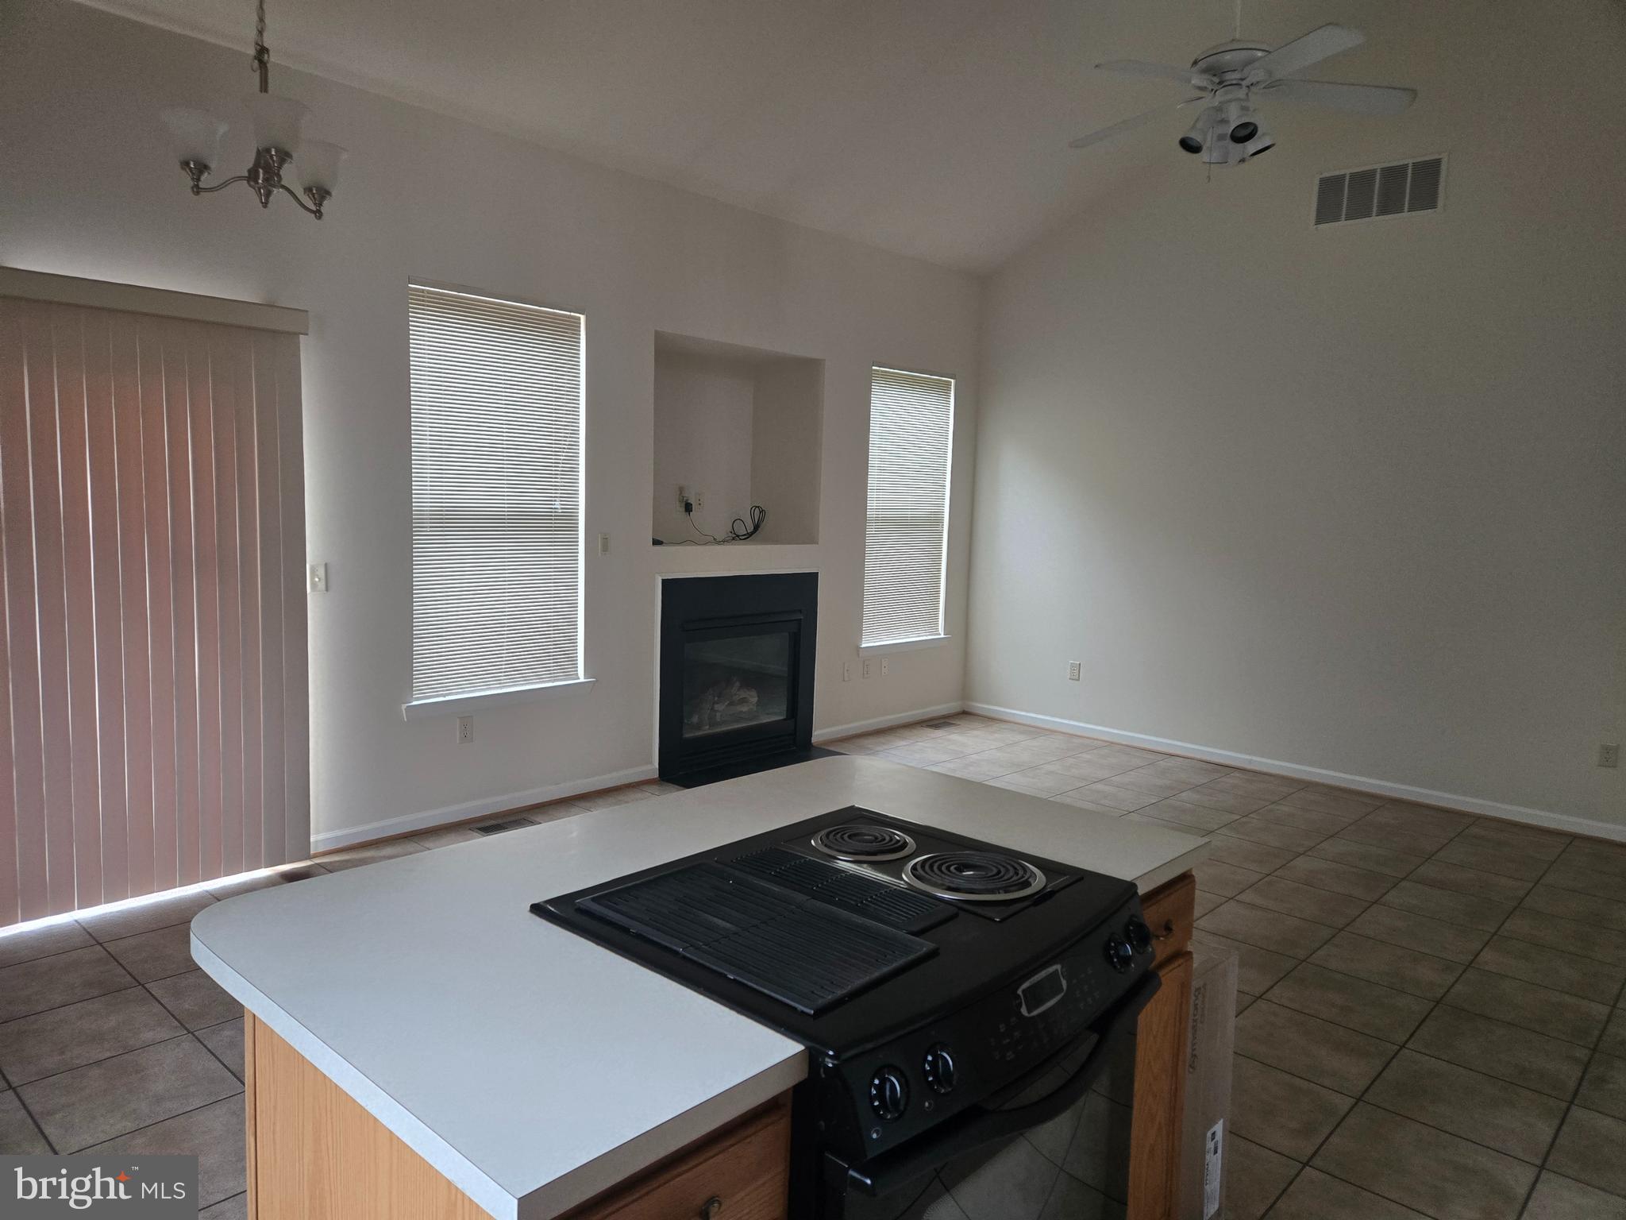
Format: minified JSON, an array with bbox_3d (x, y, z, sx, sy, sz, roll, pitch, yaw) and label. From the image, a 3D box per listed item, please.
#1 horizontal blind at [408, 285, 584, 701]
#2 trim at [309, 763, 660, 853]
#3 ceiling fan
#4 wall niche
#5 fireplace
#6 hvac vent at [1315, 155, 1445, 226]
[{"bbox_3d":[-1.472,-0.531,5.065,0.050,1.828,0.884,7,8,43],"label":"horizontal blind"},{"bbox_3d":[-1.478,0.933,5.210,0.020,0.072,1.847,7,8,43],"label":"trim"},{"bbox_3d":[1.548,-1.887,4.022,1.290,0.455,1.290,7,8,43],"label":"ceiling fan"},{"bbox_3d":[-0.618,-0.954,6.337,0.616,1.117,1.304,7,8,43],"label":"wall niche"},{"bbox_3d":[-0.359,0.350,6.240,0.380,1.089,1.234,7,8,43],"label":"fireplace"},{"bbox_3d":[3.091,-2.282,5.915,0.647,0.296,0.025,7,8,43],"label":"hvac vent"}]

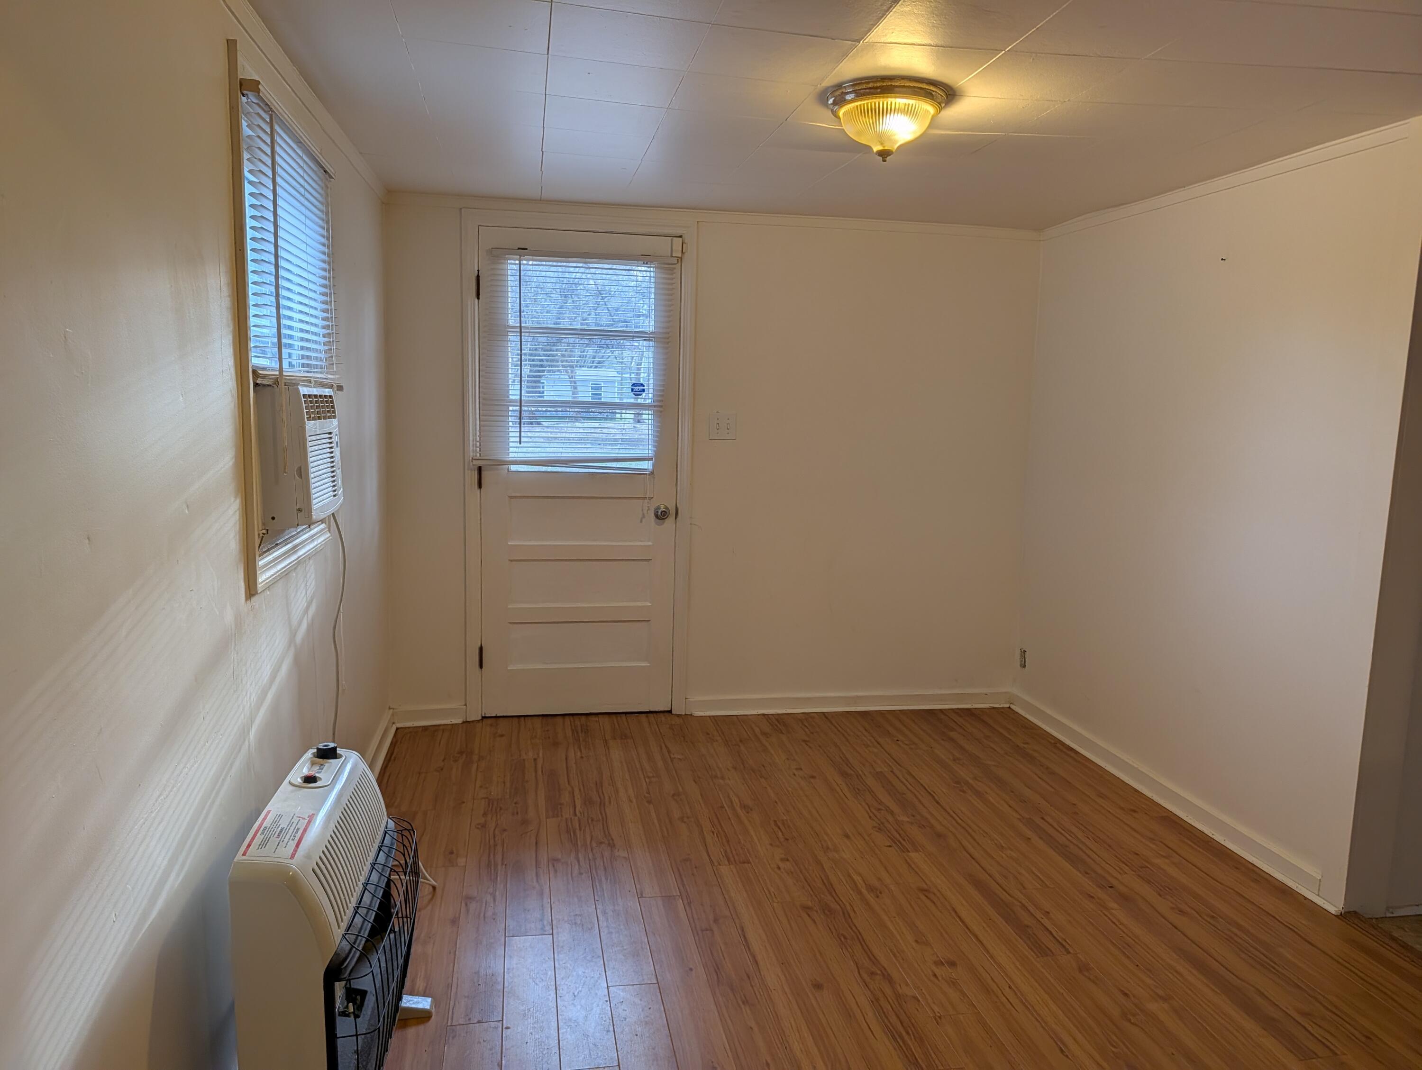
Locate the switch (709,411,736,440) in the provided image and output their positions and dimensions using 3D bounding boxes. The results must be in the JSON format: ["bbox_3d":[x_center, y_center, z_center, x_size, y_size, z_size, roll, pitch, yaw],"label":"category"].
[{"bbox_3d":[0.053,-0.461,4.207,0.114,0.114,0.014,0,8,-10],"label":"switch"}]

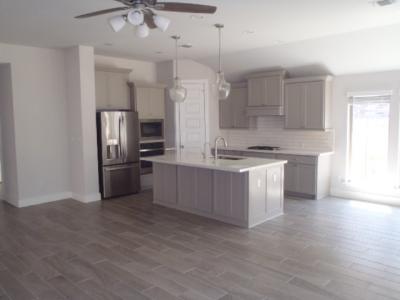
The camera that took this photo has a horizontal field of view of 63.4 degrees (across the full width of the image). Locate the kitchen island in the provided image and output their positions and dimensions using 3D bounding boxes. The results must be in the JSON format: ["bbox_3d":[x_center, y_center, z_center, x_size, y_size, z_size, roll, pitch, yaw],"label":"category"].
[{"bbox_3d":[0.188,0.619,5.946,2.390,0.915,1.340,4,7,43],"label":"kitchen island"}]

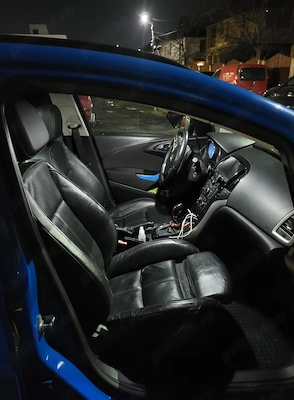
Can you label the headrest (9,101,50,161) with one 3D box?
[{"bbox_3d":[-0.397,-0.227,0.965,0.110,0.180,0.250,-20,23,0],"label":"headrest"}]

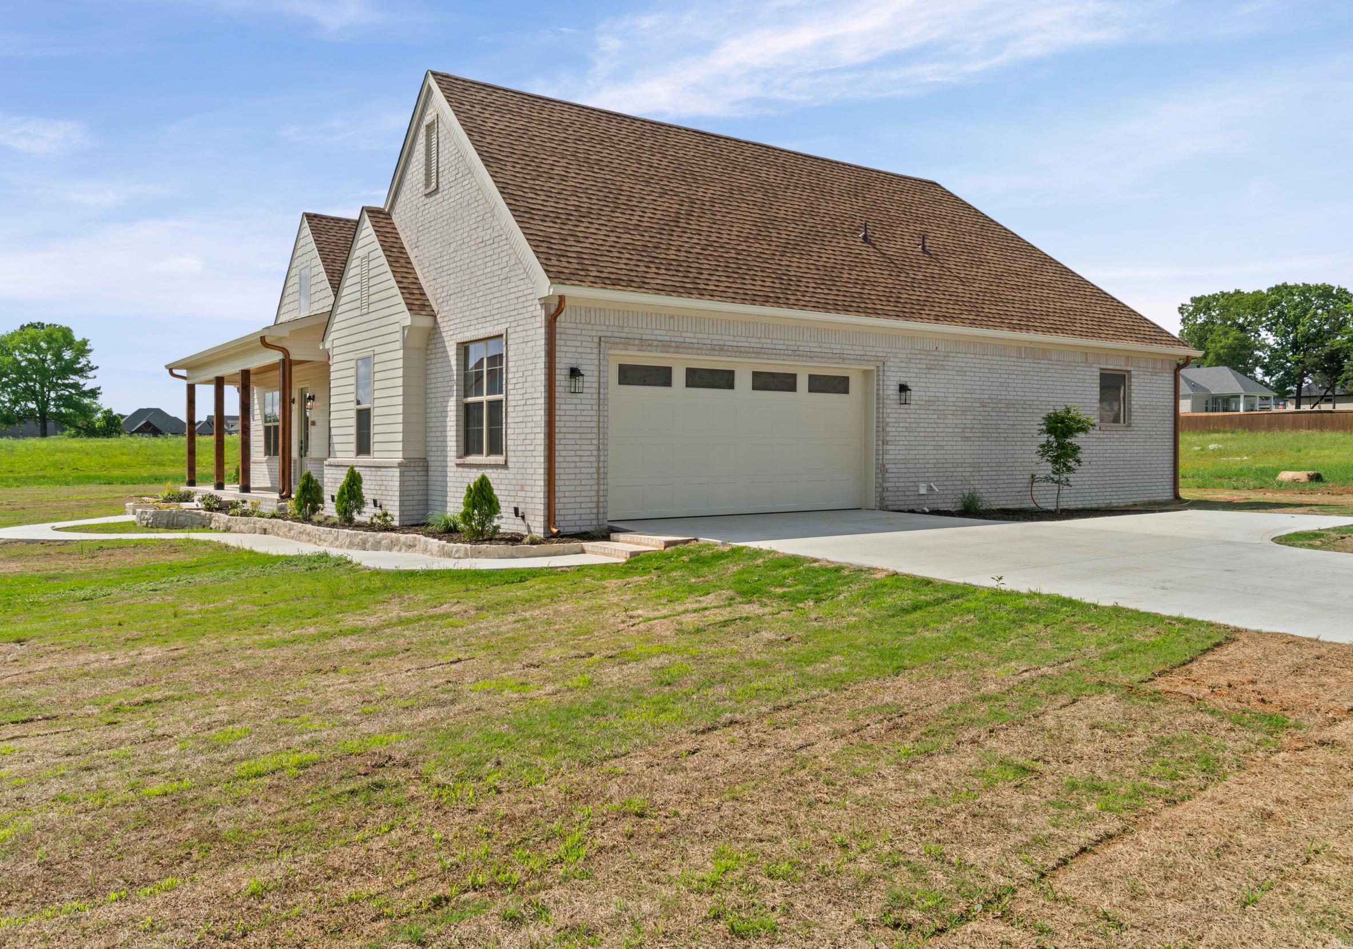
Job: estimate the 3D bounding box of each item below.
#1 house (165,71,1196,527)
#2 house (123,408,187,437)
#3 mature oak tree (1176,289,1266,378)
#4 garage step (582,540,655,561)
[{"bbox_3d":[-0.811,-3.151,24.990,18.425,7.370,18.559,-1,2,-36],"label":"house"},{"bbox_3d":[-100.152,-9.516,190.000,13.500,6.600,14.000,-1,2,-36],"label":"house"},{"bbox_3d":[72.772,-16.194,132.000,11.000,17.000,11.000,-1,2,-36],"label":"mature oak tree"},{"bbox_3d":[-0.648,0.859,11.238,0.415,0.090,1.099,-1,2,-36],"label":"garage step"}]

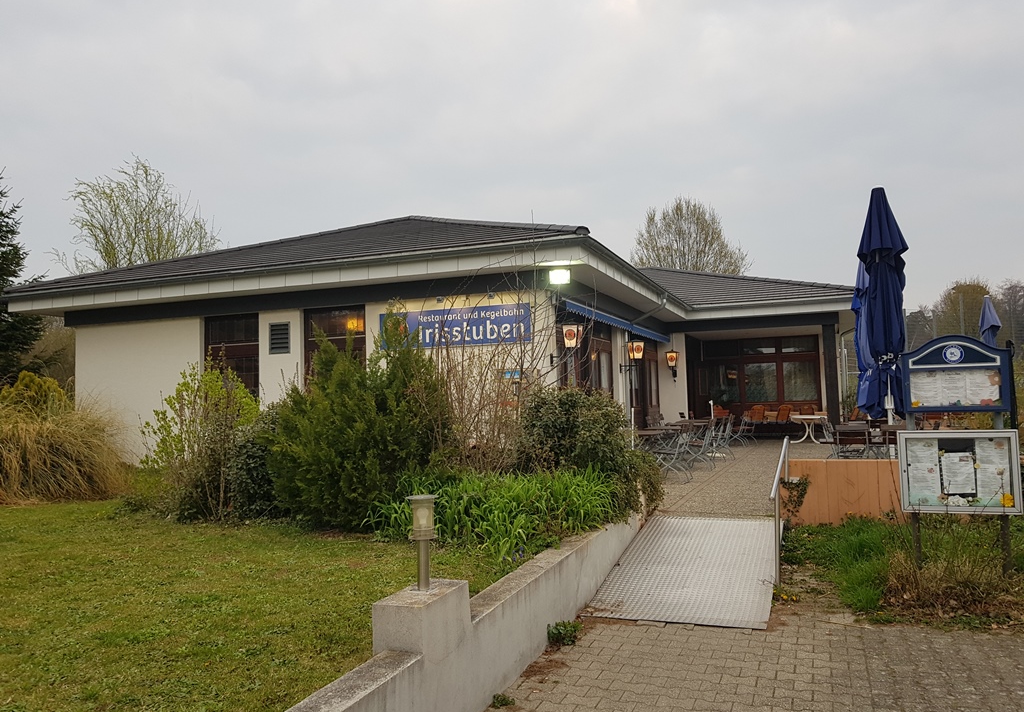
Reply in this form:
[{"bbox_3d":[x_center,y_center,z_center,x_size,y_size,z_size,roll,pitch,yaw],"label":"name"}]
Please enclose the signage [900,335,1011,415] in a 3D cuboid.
[{"bbox_3d":[3.374,0.133,5.840,0.700,0.585,0.080,-3,-4,24],"label":"signage"}]

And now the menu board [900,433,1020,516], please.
[{"bbox_3d":[3.392,0.880,5.830,0.790,0.615,0.070,-3,-4,22],"label":"menu board"}]

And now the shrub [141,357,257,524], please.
[{"bbox_3d":[-3.544,0.926,8.750,1.240,1.747,1.250,0,-4,-22],"label":"shrub"}]

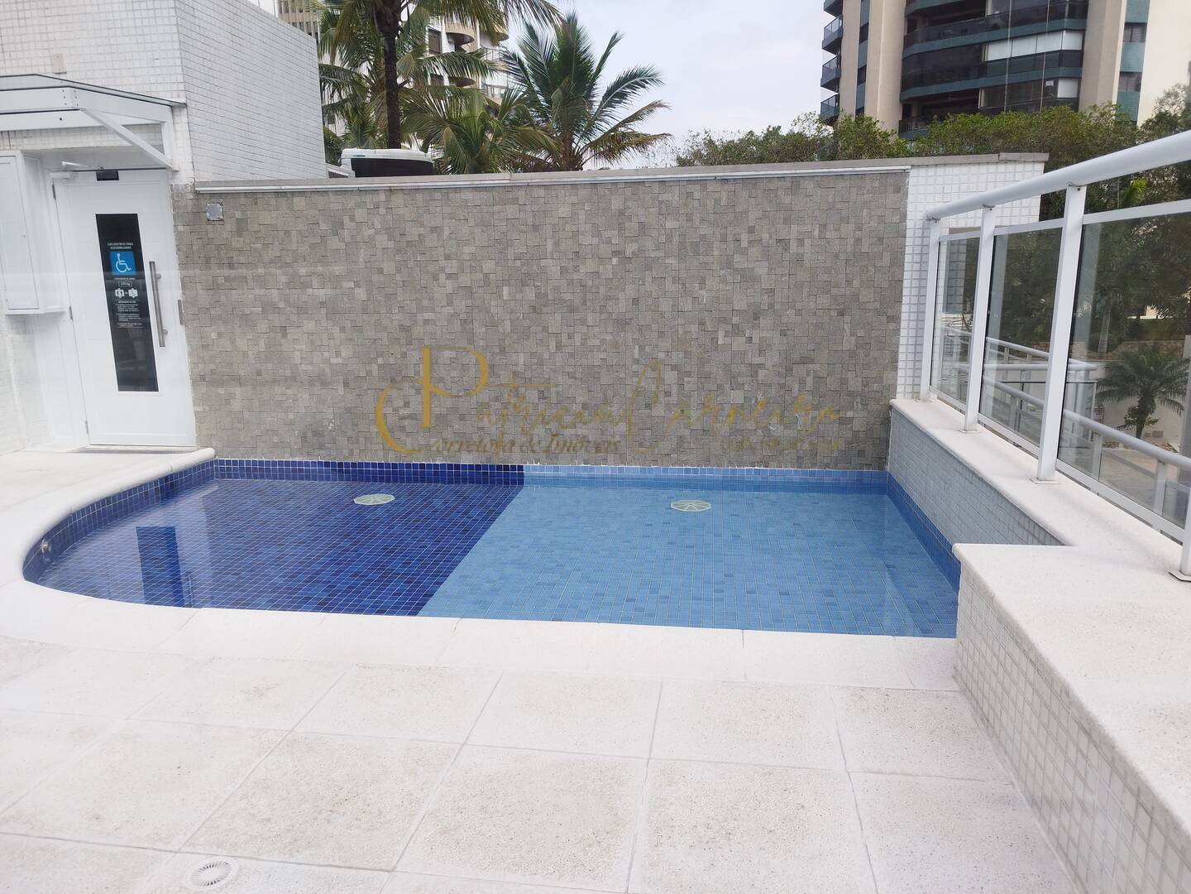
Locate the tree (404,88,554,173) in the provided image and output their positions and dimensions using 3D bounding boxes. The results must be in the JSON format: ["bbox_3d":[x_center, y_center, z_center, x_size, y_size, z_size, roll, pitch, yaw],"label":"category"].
[{"bbox_3d":[-2.247,-4.298,17.597,3.200,5.709,3.200,1,12,9],"label":"tree"}]

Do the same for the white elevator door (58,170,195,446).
[{"bbox_3d":[-3.344,-0.960,6.151,0.874,1.938,0.070,1,12,9],"label":"white elevator door"}]

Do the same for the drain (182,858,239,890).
[{"bbox_3d":[-0.835,0.927,1.870,0.104,0.012,0.104,1,12,9],"label":"drain"}]

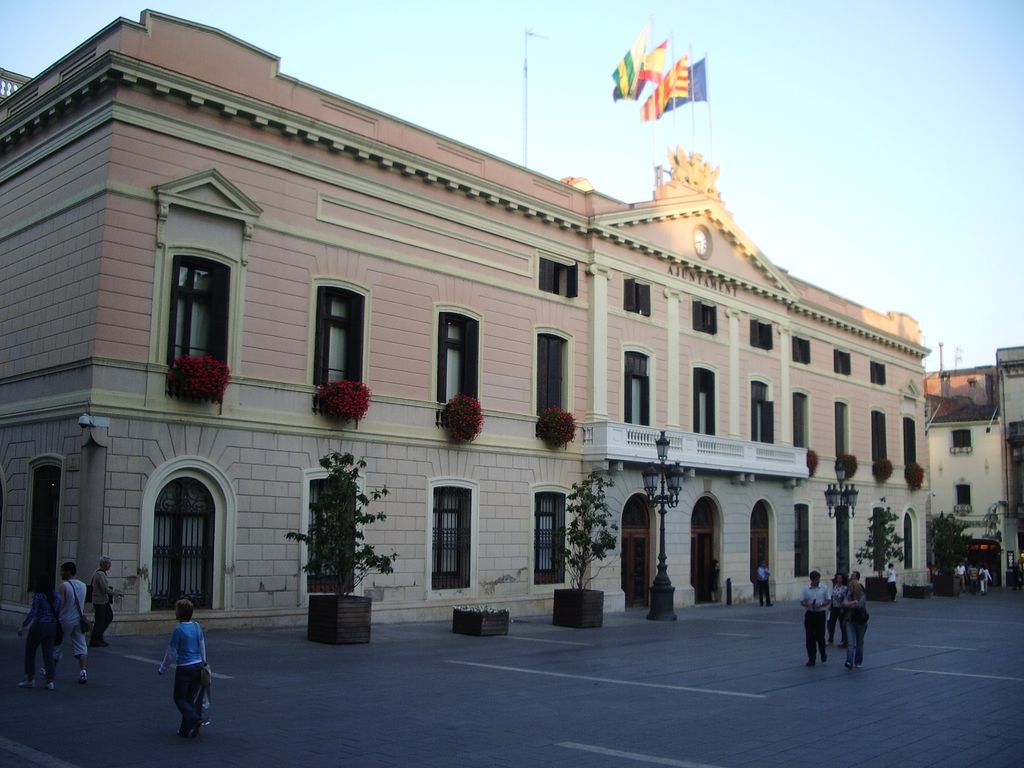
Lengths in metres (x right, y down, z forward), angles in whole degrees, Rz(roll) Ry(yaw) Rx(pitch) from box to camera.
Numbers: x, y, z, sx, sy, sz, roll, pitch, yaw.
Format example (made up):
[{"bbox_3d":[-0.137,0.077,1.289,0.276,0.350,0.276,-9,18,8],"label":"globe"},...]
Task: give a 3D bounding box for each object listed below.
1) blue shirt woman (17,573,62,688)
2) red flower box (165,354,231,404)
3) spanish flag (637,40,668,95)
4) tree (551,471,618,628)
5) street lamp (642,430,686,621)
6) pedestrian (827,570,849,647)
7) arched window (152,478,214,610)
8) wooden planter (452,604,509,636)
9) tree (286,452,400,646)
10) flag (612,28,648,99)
[{"bbox_3d":[-6.564,3.435,14.400,0.540,1.580,0.440,7,-9,-35],"label":"blue shirt woman"},{"bbox_3d":[-6.756,-0.079,22.414,0.612,1.020,1.326,-7,-11,42],"label":"red flower box"},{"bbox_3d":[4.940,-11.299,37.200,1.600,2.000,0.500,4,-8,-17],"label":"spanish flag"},{"bbox_3d":[1.887,4.378,27.515,1.428,4.080,1.428,-7,-11,42],"label":"tree"},{"bbox_3d":[4.405,4.126,30.241,1.326,5.508,1.326,-7,-11,42],"label":"street lamp"},{"bbox_3d":[7.356,5.119,23.400,0.520,1.680,0.380,-1,-8,14],"label":"pedestrian"},{"bbox_3d":[-7.234,3.545,22.800,0.250,2.860,1.480,-6,-11,43],"label":"arched window"},{"bbox_3d":[-0.721,5.544,24.225,0.938,0.632,0.918,-7,-11,42],"label":"wooden planter"},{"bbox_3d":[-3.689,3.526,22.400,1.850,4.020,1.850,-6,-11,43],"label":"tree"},{"bbox_3d":[4.477,-11.965,38.985,1.734,2.652,0.459,-7,-11,42],"label":"flag"}]

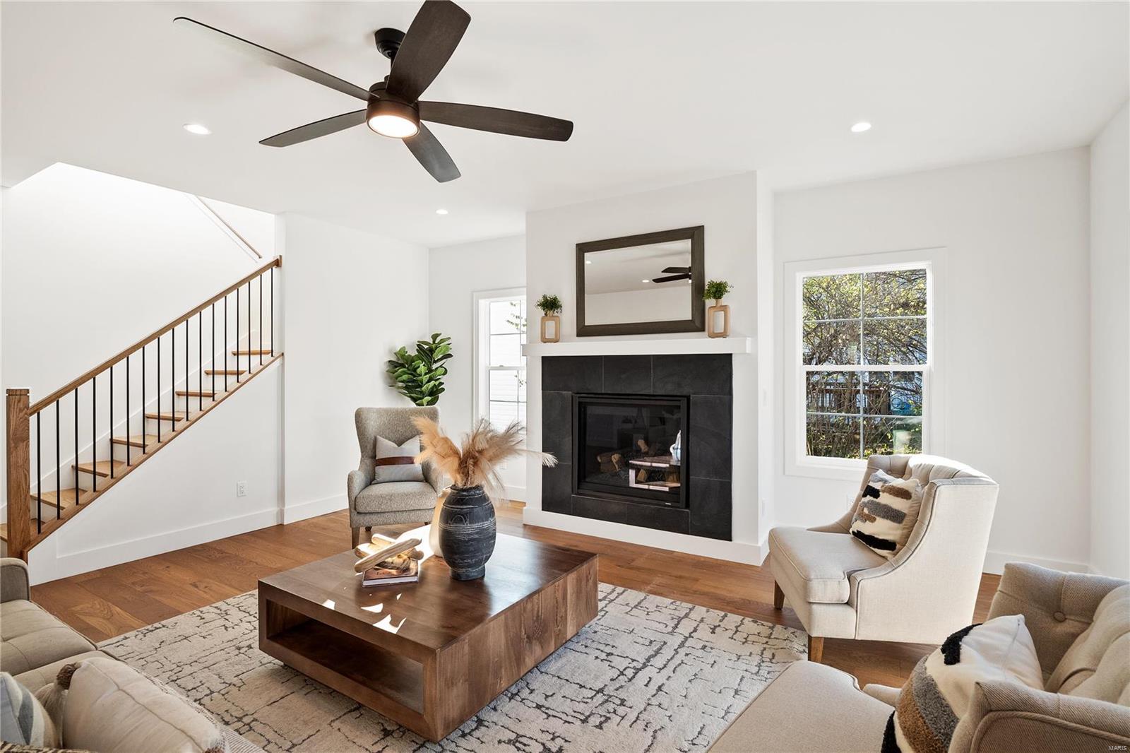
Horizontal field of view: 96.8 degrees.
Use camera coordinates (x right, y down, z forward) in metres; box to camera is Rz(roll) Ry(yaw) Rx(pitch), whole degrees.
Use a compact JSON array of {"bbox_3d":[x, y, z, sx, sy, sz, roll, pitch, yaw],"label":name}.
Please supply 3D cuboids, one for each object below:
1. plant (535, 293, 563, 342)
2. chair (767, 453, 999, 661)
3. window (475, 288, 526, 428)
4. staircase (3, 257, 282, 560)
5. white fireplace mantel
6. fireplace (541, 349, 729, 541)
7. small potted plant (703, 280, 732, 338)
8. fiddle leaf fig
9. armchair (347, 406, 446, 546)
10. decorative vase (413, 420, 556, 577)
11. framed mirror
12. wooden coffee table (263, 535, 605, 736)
[{"bbox_3d":[-0.125,-0.472,4.199,0.210,0.410,0.170,1,1,29],"label":"plant"},{"bbox_3d":[1.530,0.888,2.550,0.790,0.900,0.680,0,1,7],"label":"chair"},{"bbox_3d":[-0.563,-0.077,5.259,1.020,1.670,0.100,1,1,29],"label":"window"},{"bbox_3d":[-3.425,0.125,4.133,0.928,2.443,1.856,0,0,32],"label":"staircase"},{"bbox_3d":[0.475,-0.211,3.870,1.800,0.105,0.190,1,1,29],"label":"white fireplace mantel"},{"bbox_3d":[0.491,0.505,3.965,1.606,1.350,0.060,1,1,29],"label":"fireplace"},{"bbox_3d":[1.072,-0.461,3.522,0.200,0.410,0.160,1,1,29],"label":"small potted plant"},{"bbox_3d":[-1.490,0.424,5.188,0.660,1.740,0.600,0,1,0],"label":"fiddle leaf fig"},{"bbox_3d":[-1.335,0.791,4.164,0.720,1.040,0.800,0,1,-11],"label":"armchair"},{"bbox_3d":[-0.400,0.590,2.460,0.660,0.770,0.420,0,1,0],"label":"decorative vase"},{"bbox_3d":[0.559,-0.708,3.900,1.056,0.768,0.040,1,1,29],"label":"framed mirror"},{"bbox_3d":[-0.643,1.155,2.576,1.170,0.359,1.130,1,1,32],"label":"wooden coffee table"}]

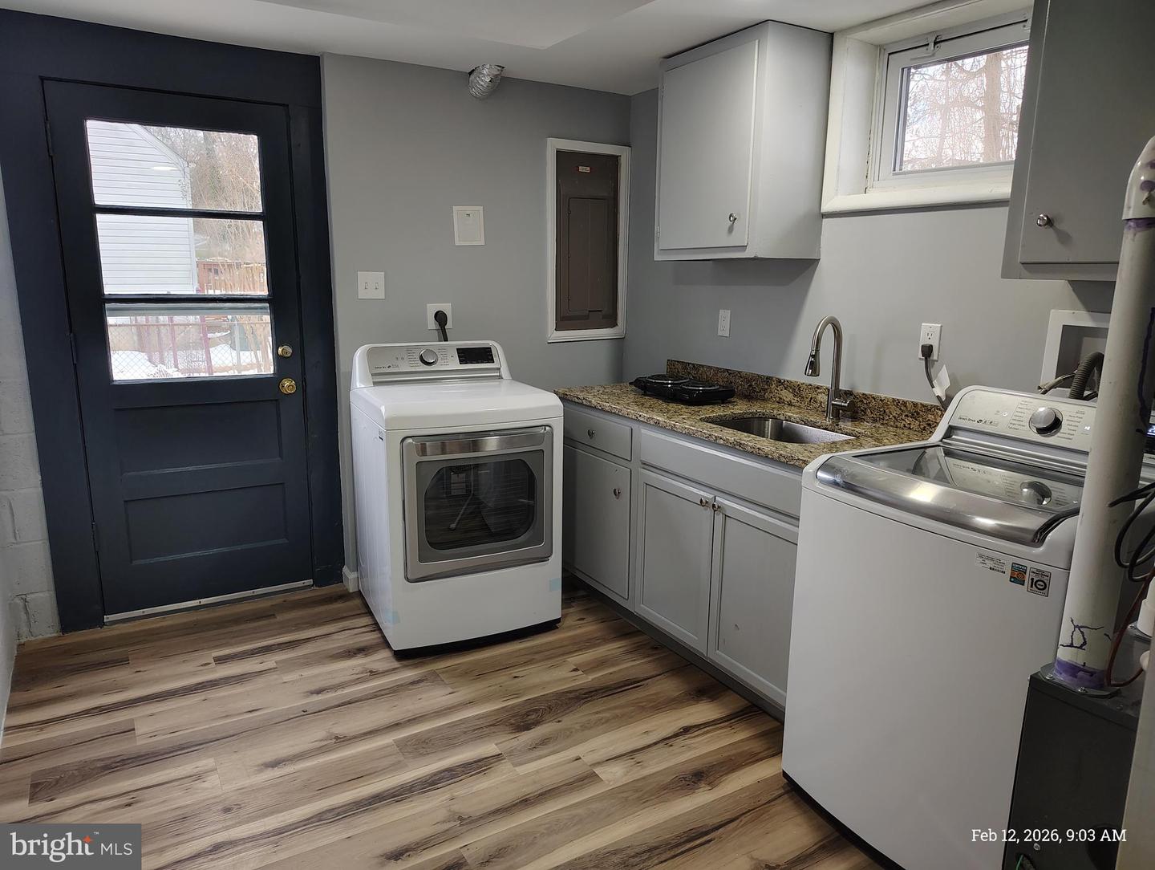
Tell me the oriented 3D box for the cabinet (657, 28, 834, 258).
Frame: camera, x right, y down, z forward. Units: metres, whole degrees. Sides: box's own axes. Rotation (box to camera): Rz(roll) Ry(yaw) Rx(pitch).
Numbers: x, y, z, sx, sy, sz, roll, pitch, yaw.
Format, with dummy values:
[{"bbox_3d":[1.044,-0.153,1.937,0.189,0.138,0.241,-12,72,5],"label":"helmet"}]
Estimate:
[{"bbox_3d":[0.606,-1.076,3.094,0.326,0.780,0.616,-6,13,-30],"label":"cabinet"}]

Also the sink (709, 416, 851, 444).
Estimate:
[{"bbox_3d":[0.692,0.090,2.776,0.383,0.200,0.575,-6,13,-30],"label":"sink"}]

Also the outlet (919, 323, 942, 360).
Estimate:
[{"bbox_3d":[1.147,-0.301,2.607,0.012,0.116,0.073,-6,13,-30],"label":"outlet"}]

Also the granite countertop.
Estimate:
[{"bbox_3d":[0.561,-0.123,3.014,0.651,0.128,1.592,-6,13,-30],"label":"granite countertop"}]

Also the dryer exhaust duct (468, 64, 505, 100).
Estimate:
[{"bbox_3d":[-0.392,-1.501,3.421,0.133,0.115,0.150,-6,13,-30],"label":"dryer exhaust duct"}]

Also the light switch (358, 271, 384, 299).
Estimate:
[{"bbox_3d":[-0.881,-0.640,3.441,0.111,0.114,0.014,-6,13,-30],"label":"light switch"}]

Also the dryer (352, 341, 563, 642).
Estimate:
[{"bbox_3d":[-0.511,0.197,3.324,0.686,1.110,0.714,-5,13,-25],"label":"dryer"}]

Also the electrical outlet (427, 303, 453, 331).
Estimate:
[{"bbox_3d":[-0.618,-0.532,3.621,0.115,0.114,0.014,-6,13,-30],"label":"electrical outlet"}]

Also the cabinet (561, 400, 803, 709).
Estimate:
[{"bbox_3d":[0.572,0.373,3.106,0.628,0.881,1.533,-6,13,-30],"label":"cabinet"}]

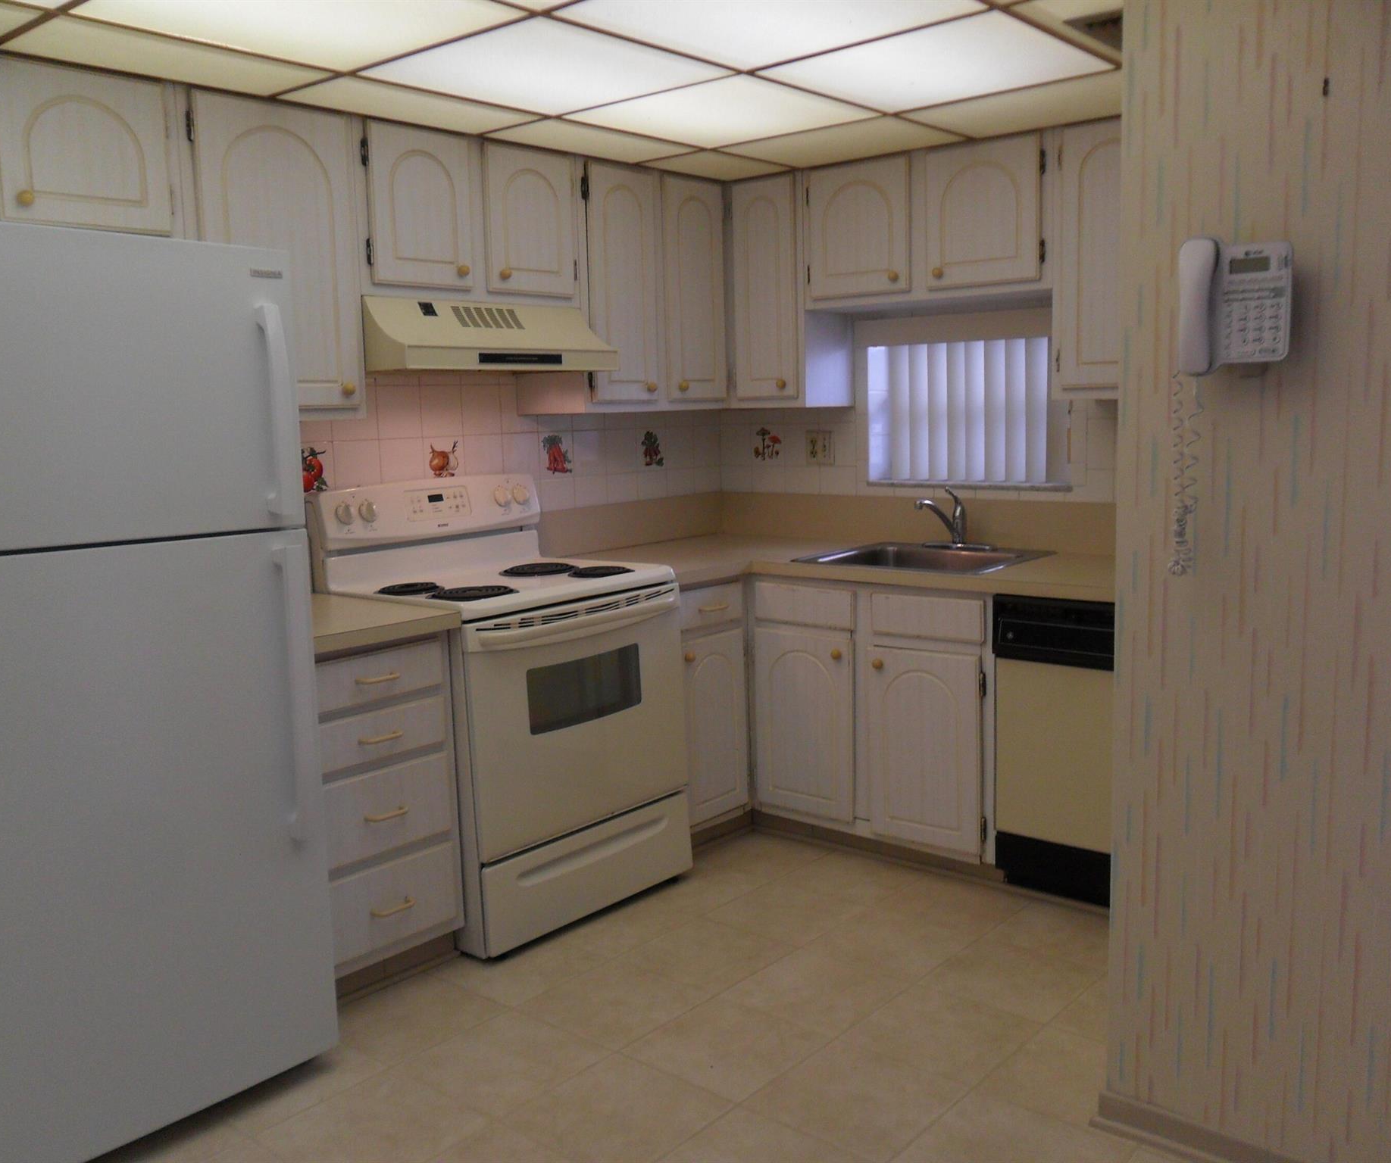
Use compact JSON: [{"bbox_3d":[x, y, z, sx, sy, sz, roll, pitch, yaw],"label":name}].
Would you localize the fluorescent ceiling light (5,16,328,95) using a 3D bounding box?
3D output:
[{"bbox_3d":[-1.046,-1.056,2.444,0.282,0.030,0.588,5,11,40],"label":"fluorescent ceiling light"}]

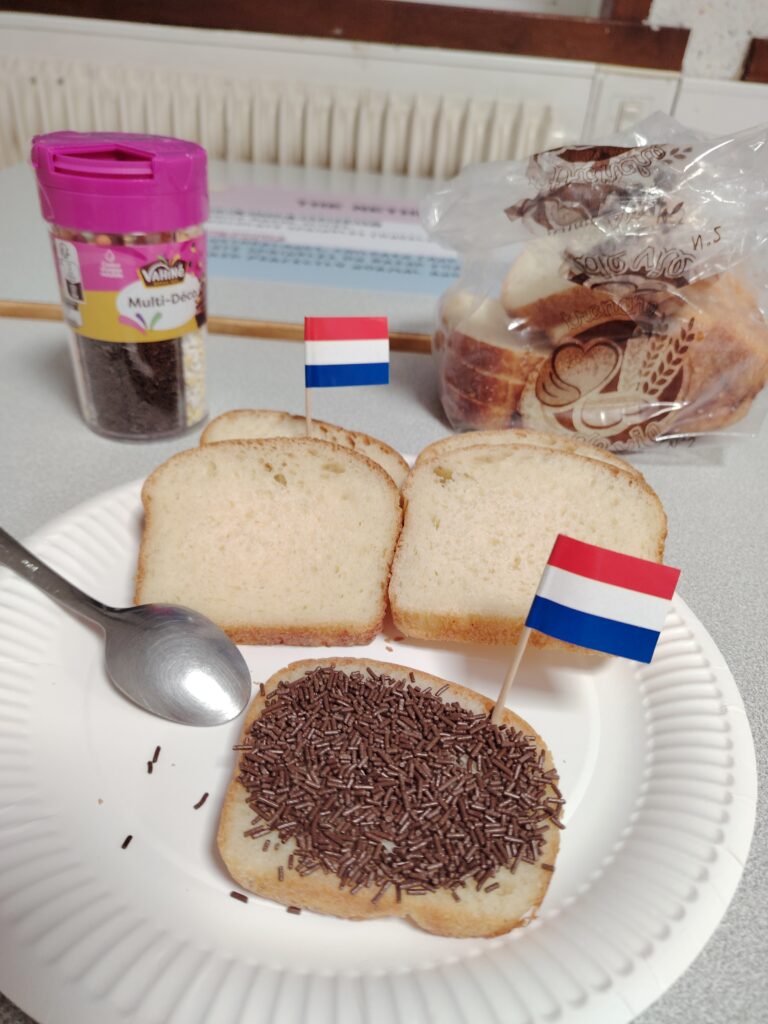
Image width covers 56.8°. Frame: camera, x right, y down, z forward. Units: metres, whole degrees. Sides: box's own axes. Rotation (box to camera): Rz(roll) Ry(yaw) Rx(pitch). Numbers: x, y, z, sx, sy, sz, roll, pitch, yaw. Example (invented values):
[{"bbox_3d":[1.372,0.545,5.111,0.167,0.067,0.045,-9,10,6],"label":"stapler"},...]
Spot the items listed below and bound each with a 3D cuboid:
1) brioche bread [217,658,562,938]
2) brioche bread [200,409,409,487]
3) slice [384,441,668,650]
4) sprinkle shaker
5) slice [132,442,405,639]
[{"bbox_3d":[0.003,0.068,0.183,0.082,0.013,0.070,8,33,4],"label":"brioche bread"},{"bbox_3d":[-0.035,-0.009,0.276,0.088,0.013,0.075,14,46,7],"label":"brioche bread"},{"bbox_3d":[0.046,0.009,0.236,0.088,0.013,0.074,9,52,12],"label":"slice"},{"bbox_3d":[-0.115,-0.104,0.331,0.069,0.122,0.069,-23,42,-35],"label":"sprinkle shaker"},{"bbox_3d":[-0.038,0.008,0.242,0.088,0.013,0.075,4,57,-3],"label":"slice"}]

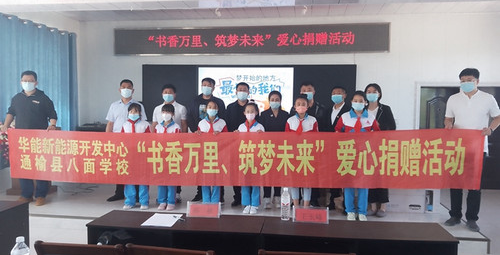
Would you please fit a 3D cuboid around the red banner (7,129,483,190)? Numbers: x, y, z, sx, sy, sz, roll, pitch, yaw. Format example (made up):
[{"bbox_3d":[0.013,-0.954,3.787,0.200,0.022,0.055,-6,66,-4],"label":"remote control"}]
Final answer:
[{"bbox_3d":[-0.298,0.360,4.835,5.879,0.680,0.100,1,3,8],"label":"red banner"}]

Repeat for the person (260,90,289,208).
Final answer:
[{"bbox_3d":[0.343,0.291,5.238,0.450,1.561,0.300,1,4,7],"label":"person"}]

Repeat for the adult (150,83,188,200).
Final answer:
[{"bbox_3d":[-1.133,0.221,5.564,0.480,1.676,0.300,1,3,8],"label":"adult"}]

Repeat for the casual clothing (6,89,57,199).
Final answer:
[{"bbox_3d":[-3.062,0.230,5.466,0.680,1.603,0.320,0,3,-2],"label":"casual clothing"}]

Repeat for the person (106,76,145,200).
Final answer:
[{"bbox_3d":[-1.732,0.177,5.536,0.530,1.726,0.340,0,4,-5],"label":"person"}]

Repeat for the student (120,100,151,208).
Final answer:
[{"bbox_3d":[-1.494,0.375,5.119,0.410,1.391,0.280,0,4,-3],"label":"student"}]

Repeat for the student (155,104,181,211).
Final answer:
[{"bbox_3d":[-1.104,0.407,5.221,0.370,1.428,0.260,1,3,6],"label":"student"}]

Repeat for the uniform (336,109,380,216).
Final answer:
[{"bbox_3d":[1.336,0.436,4.801,0.530,1.399,0.280,1,3,6],"label":"uniform"}]

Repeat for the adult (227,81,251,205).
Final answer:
[{"bbox_3d":[-0.093,0.224,5.353,0.500,1.674,0.320,1,4,3],"label":"adult"}]

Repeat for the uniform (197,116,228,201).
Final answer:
[{"bbox_3d":[-0.477,0.445,5.171,0.390,1.195,0.280,1,3,8],"label":"uniform"}]

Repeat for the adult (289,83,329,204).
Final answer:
[{"bbox_3d":[0.848,0.239,5.392,0.500,1.686,0.300,1,3,8],"label":"adult"}]

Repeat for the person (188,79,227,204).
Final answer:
[{"bbox_3d":[-0.597,0.172,5.518,0.530,1.749,0.340,1,4,5],"label":"person"}]

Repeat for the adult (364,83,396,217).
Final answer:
[{"bbox_3d":[1.616,0.282,4.950,0.470,1.661,0.300,2,4,20],"label":"adult"}]

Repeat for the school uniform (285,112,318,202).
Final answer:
[{"bbox_3d":[0.662,0.390,4.936,0.420,1.122,0.270,1,4,7],"label":"school uniform"}]

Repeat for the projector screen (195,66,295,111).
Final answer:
[{"bbox_3d":[-0.088,-0.650,7.785,1.919,1.079,0.060,1,3,8],"label":"projector screen"}]

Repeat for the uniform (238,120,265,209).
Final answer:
[{"bbox_3d":[0.025,0.476,5.112,0.360,1.149,0.280,1,3,8],"label":"uniform"}]

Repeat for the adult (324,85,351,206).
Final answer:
[{"bbox_3d":[1.219,0.270,5.178,0.500,1.621,0.320,1,4,13],"label":"adult"}]

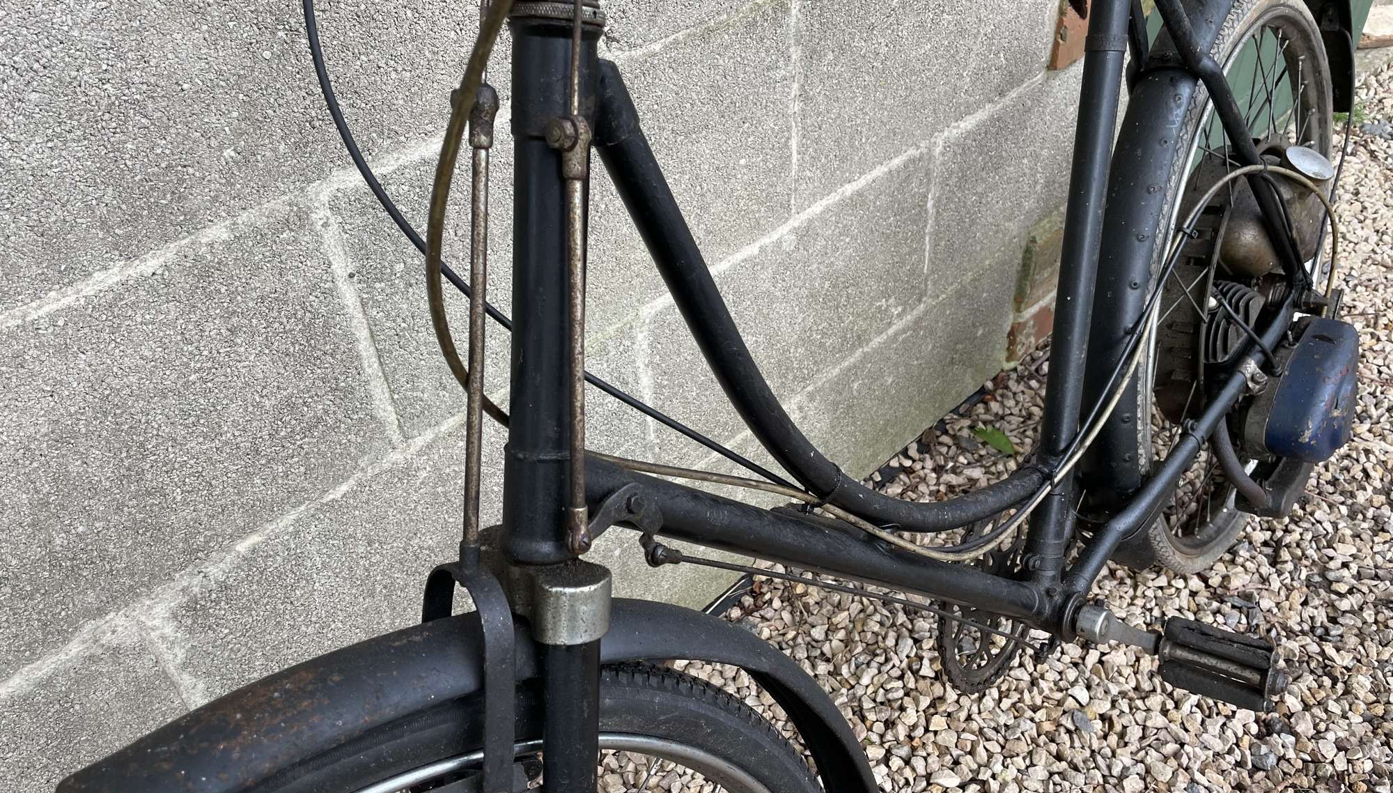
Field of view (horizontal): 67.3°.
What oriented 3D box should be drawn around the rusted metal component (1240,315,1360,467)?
[{"bbox_3d":[0.669,0.000,1.145,0.070,0.092,0.165,13,52,40],"label":"rusted metal component"}]

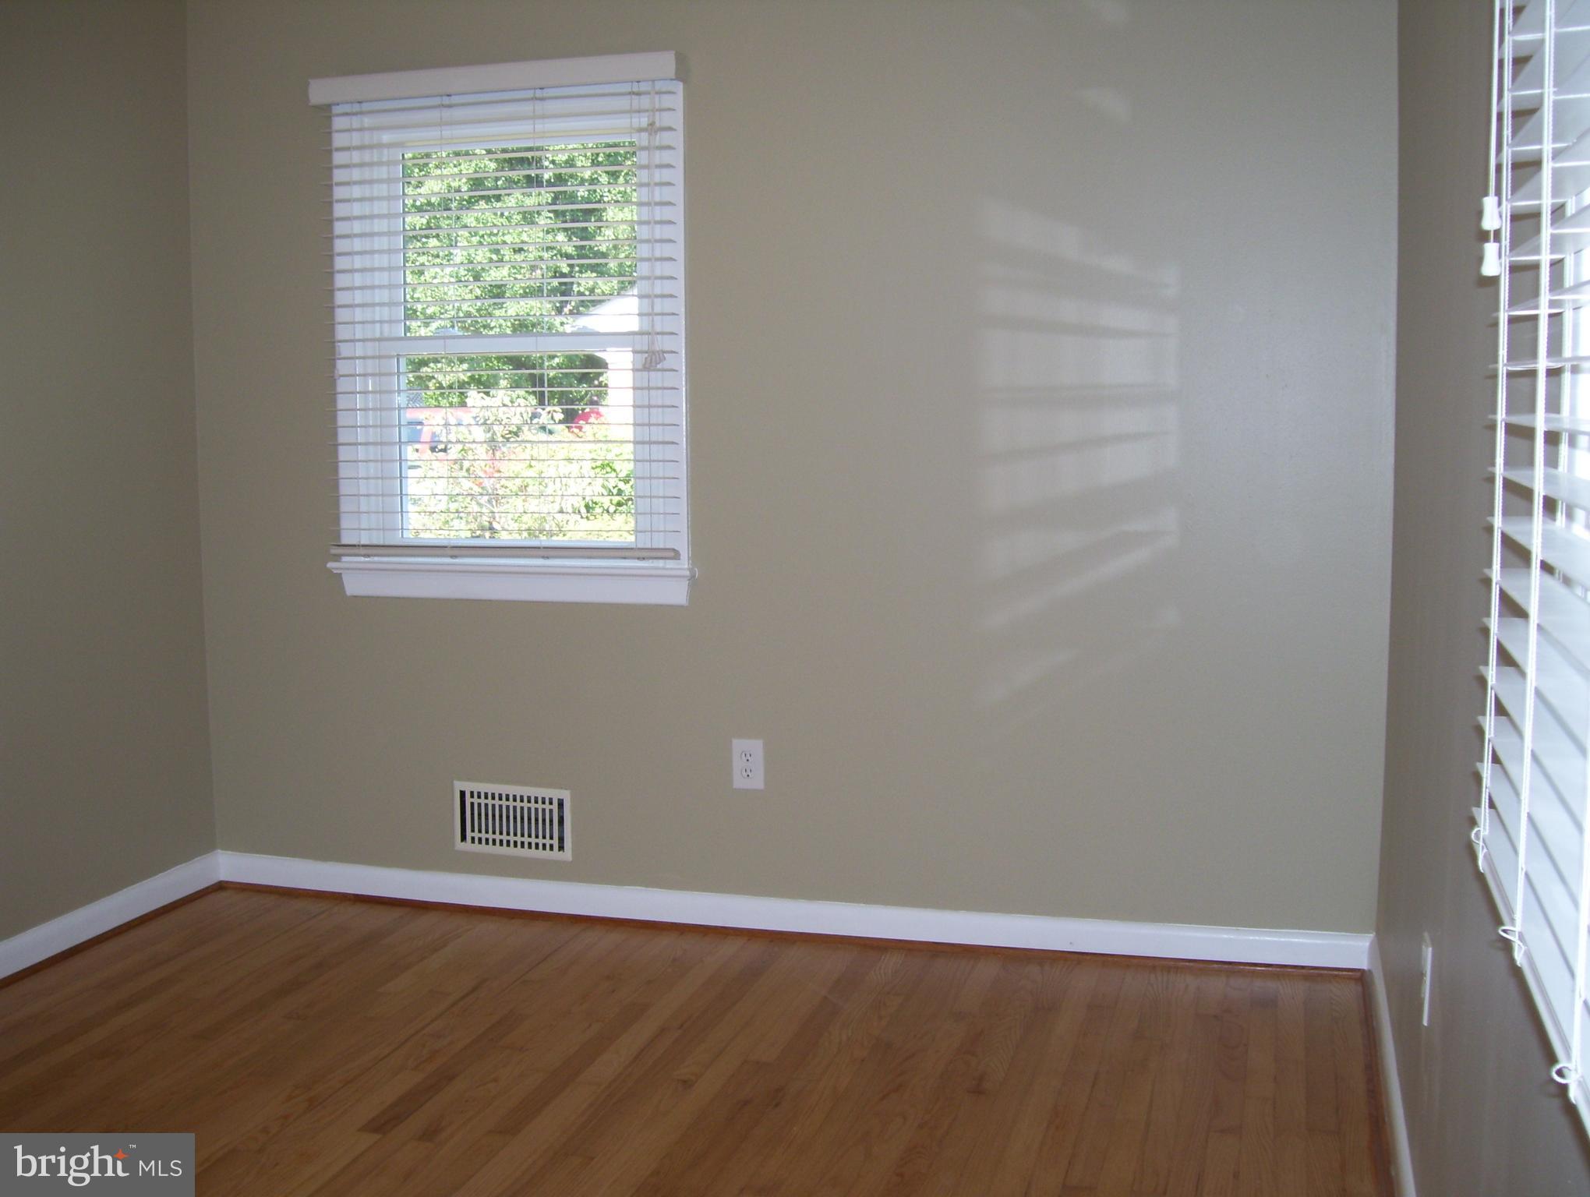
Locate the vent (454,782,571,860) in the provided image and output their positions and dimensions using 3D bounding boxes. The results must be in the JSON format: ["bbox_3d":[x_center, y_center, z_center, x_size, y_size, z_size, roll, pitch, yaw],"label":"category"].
[{"bbox_3d":[-0.718,0.566,4.197,0.327,0.183,0.012,1,6,16],"label":"vent"}]

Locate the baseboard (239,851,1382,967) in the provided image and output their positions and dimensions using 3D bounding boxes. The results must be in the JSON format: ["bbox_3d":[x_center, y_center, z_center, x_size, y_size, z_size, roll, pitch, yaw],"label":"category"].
[{"bbox_3d":[-0.136,0.751,4.044,2.932,0.087,0.017,1,6,16],"label":"baseboard"}]

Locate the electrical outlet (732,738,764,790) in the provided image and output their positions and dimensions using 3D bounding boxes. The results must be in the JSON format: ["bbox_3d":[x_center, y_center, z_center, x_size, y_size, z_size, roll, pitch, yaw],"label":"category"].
[{"bbox_3d":[-0.113,0.402,4.003,0.079,0.125,0.009,1,6,16],"label":"electrical outlet"}]

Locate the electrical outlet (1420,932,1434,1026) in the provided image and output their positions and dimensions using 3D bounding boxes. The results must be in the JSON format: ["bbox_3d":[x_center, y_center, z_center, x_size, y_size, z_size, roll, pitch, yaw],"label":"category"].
[{"bbox_3d":[0.924,0.557,2.420,0.009,0.125,0.078,1,6,16],"label":"electrical outlet"}]

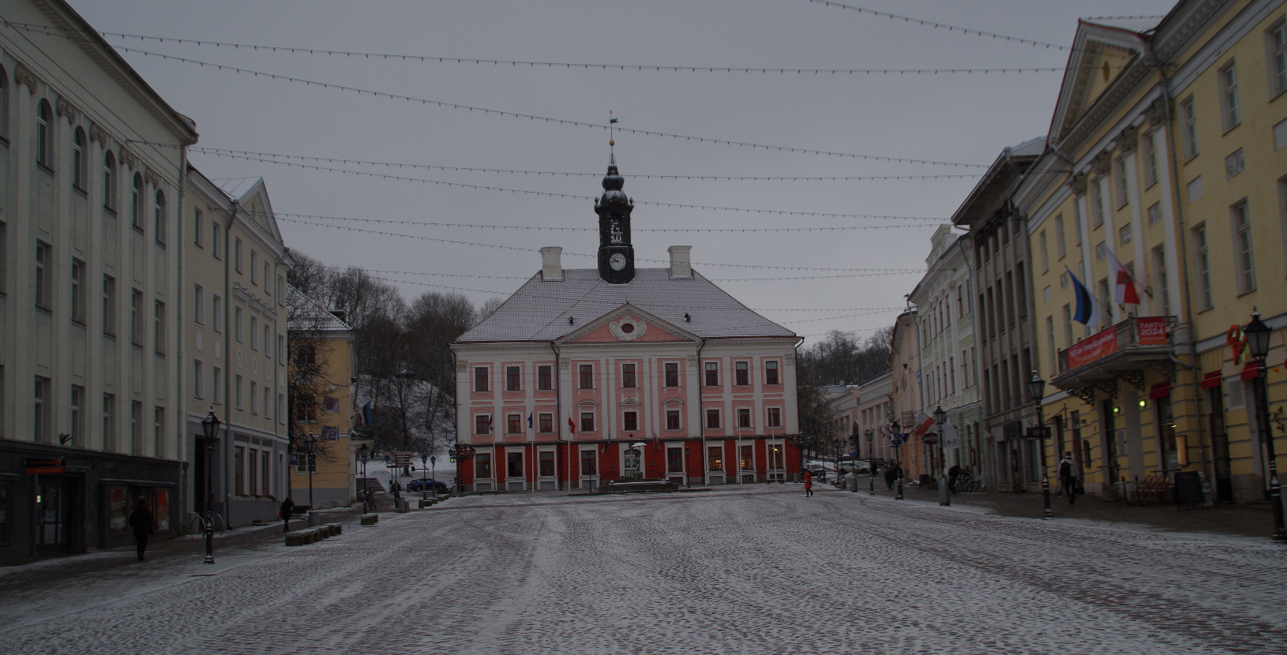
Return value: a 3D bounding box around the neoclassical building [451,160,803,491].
[{"bbox_3d":[-2.740,-1.039,137.476,35.000,36.726,19.000,-1,-8,-8],"label":"neoclassical building"}]

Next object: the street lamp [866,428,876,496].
[{"bbox_3d":[13.721,8.125,77.566,0.480,4.100,0.480,-2,-8,0],"label":"street lamp"}]

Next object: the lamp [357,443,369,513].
[{"bbox_3d":[-16.081,8.736,74.198,0.480,4.100,0.480,-2,-8,0],"label":"lamp"}]

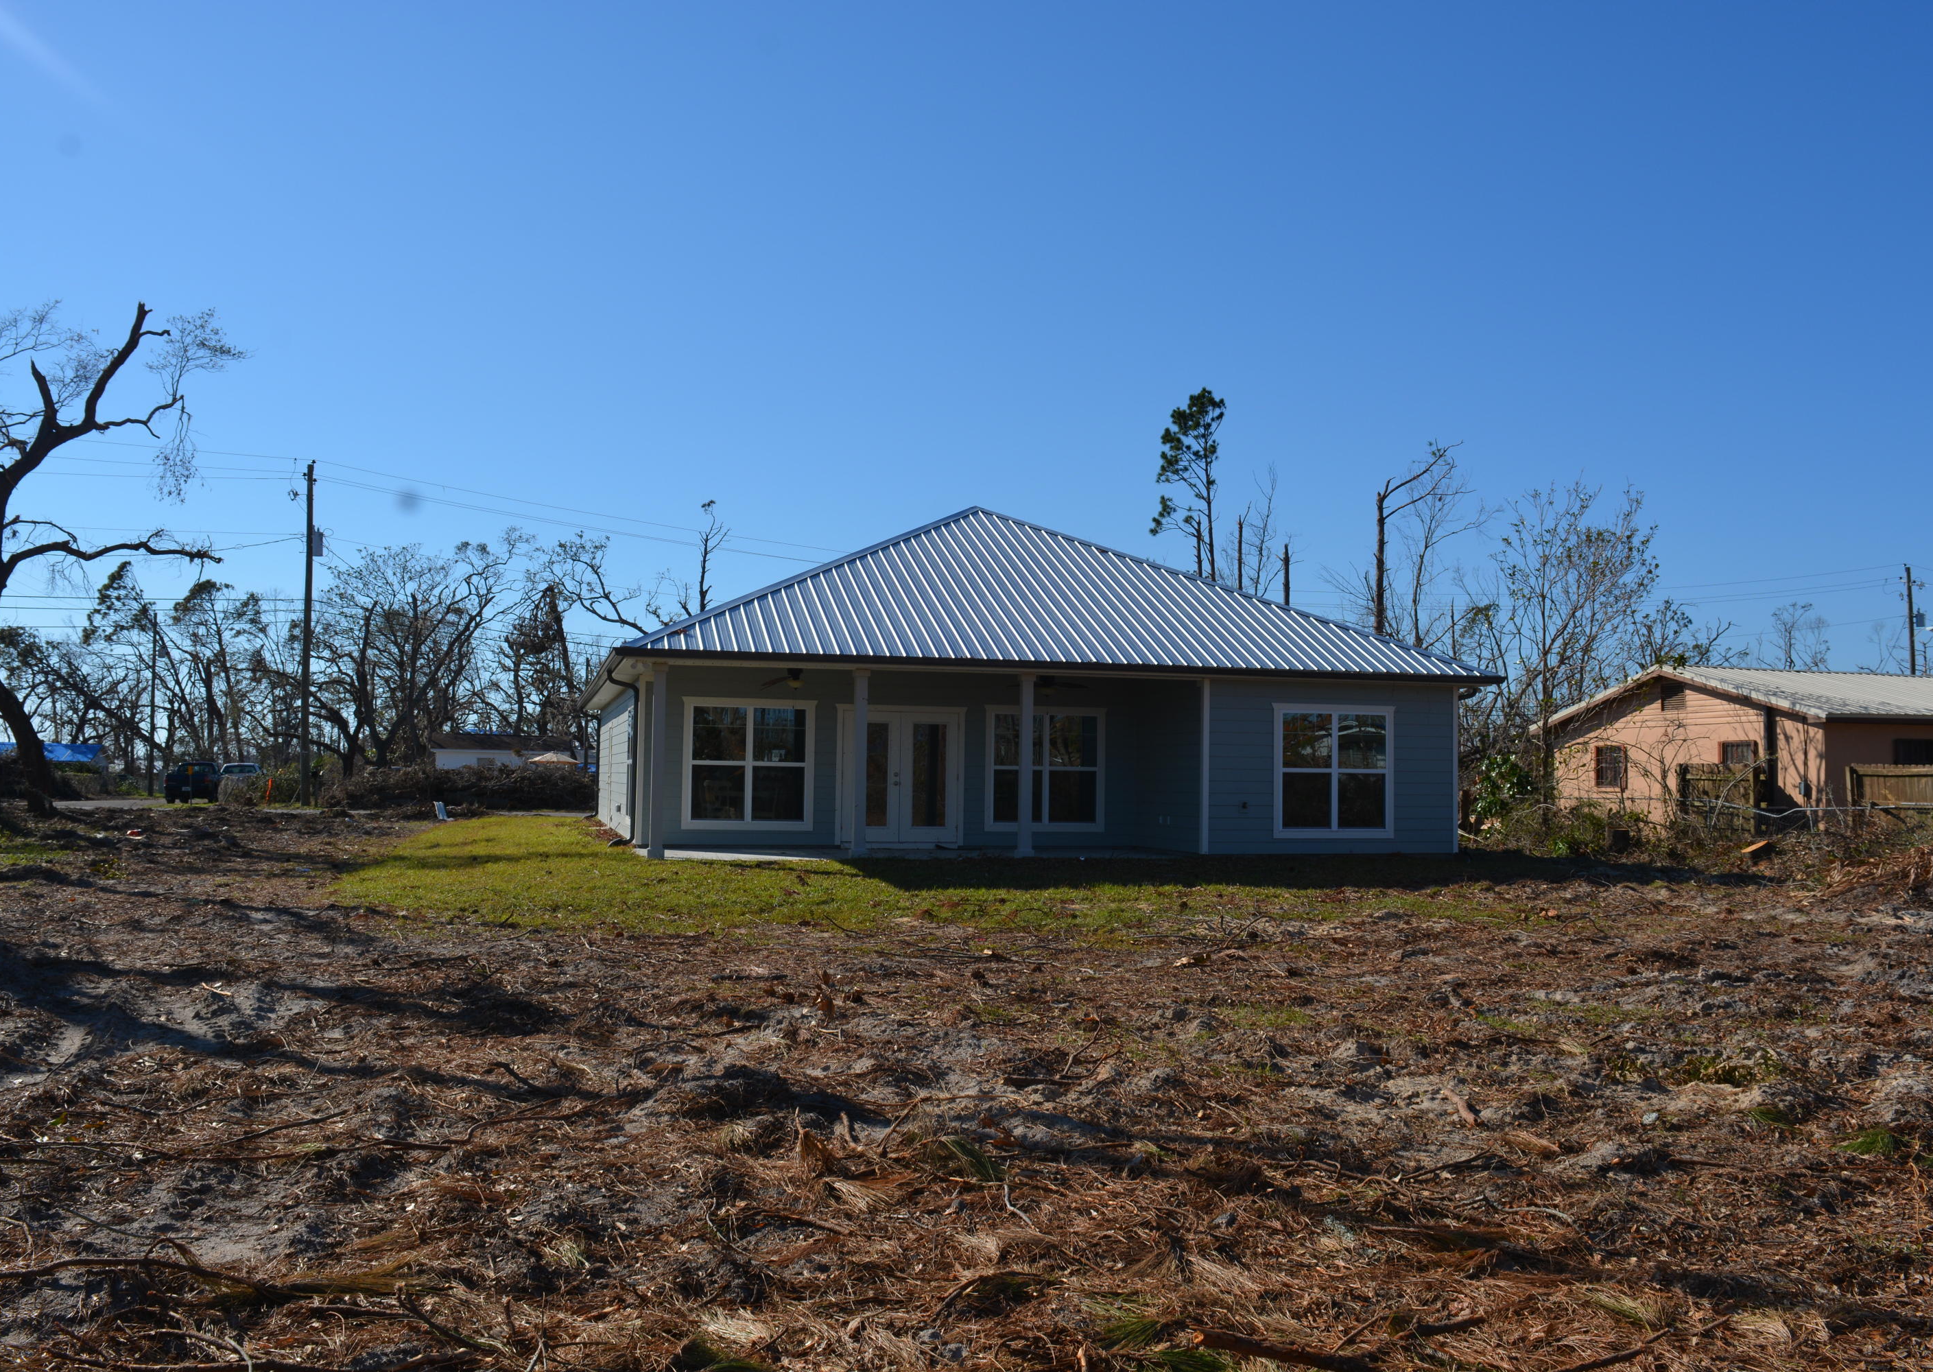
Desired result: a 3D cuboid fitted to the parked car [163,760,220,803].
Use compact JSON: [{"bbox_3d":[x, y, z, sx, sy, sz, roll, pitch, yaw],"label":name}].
[{"bbox_3d":[-31.370,3.867,63.184,1.830,1.760,5.300,2,-3,-18],"label":"parked car"}]

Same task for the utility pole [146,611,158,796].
[{"bbox_3d":[-39.612,0.863,75.227,0.270,8.979,0.270,1,-3,-15],"label":"utility pole"}]

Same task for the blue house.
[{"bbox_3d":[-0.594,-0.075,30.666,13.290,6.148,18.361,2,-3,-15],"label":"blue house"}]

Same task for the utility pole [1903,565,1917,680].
[{"bbox_3d":[49.932,0.181,81.502,0.320,13.184,0.320,2,-3,-15],"label":"utility pole"}]

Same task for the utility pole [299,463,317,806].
[{"bbox_3d":[-25.157,-1.995,59.037,0.330,13.184,0.330,0,-3,-15],"label":"utility pole"}]

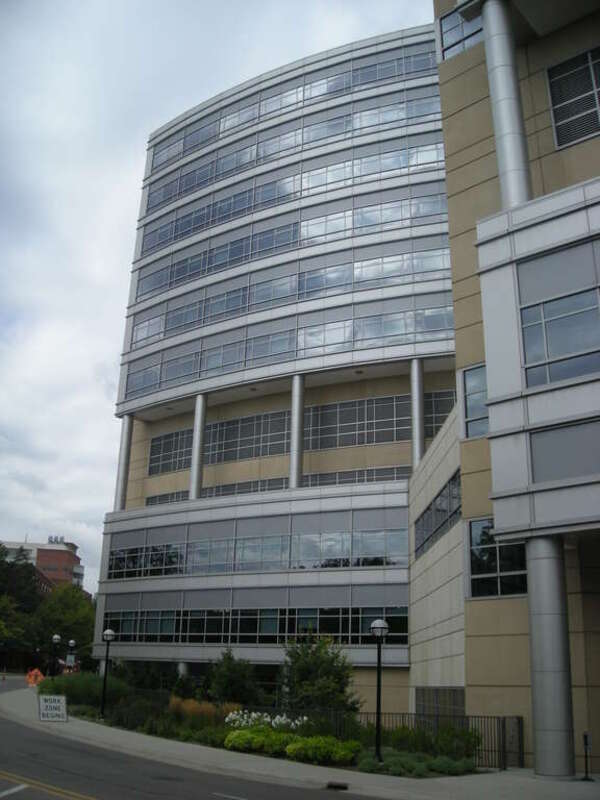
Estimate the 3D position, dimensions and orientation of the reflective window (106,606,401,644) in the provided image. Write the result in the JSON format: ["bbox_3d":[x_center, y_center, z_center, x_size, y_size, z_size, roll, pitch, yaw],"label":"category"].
[{"bbox_3d":[-3.688,13.504,48.343,21.198,1.950,0.900,-9,-22,27],"label":"reflective window"}]

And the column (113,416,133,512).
[{"bbox_3d":[-12.670,4.477,57.930,0.720,7.098,0.720,2,-20,0],"label":"column"}]

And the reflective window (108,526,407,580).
[{"bbox_3d":[-3.645,9.608,49.726,21.420,2.080,0.900,-9,-22,27],"label":"reflective window"}]

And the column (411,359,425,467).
[{"bbox_3d":[6.872,1.074,47.871,0.680,7.576,0.680,2,-20,0],"label":"column"}]

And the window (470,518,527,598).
[{"bbox_3d":[4.809,3.751,19.620,1.580,1.913,0.150,-16,-26,40],"label":"window"}]

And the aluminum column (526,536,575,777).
[{"bbox_3d":[5.383,5.392,17.453,0.830,4.905,0.830,2,-20,0],"label":"aluminum column"}]

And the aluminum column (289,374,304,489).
[{"bbox_3d":[-0.232,1.883,50.591,0.690,7.402,0.690,2,-20,0],"label":"aluminum column"}]

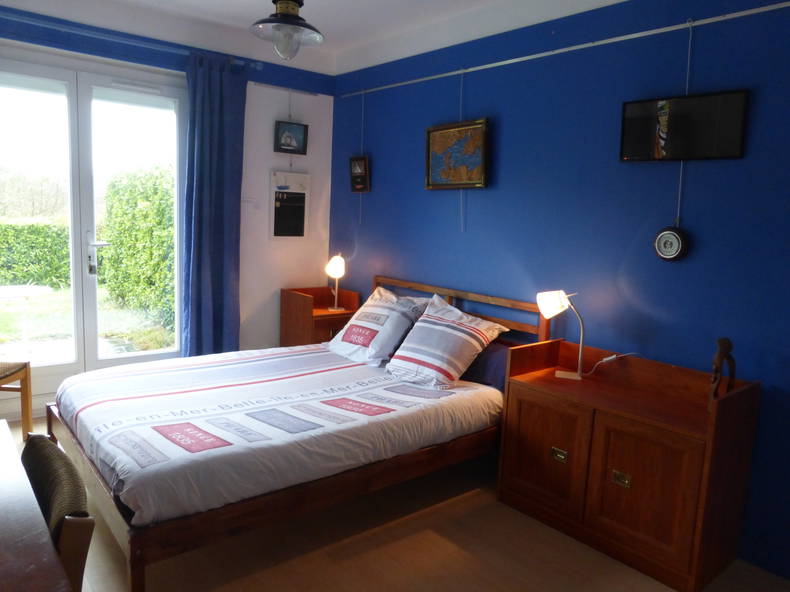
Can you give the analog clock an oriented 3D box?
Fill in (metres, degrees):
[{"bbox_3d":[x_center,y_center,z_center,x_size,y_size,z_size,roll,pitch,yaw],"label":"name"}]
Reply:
[{"bbox_3d":[1.204,-0.229,2.502,0.040,0.143,0.143,-4,11,-40],"label":"analog clock"}]

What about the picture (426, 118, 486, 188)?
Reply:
[{"bbox_3d":[0.372,-0.843,3.459,0.035,0.386,0.498,-4,11,-40],"label":"picture"}]

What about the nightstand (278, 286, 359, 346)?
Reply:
[{"bbox_3d":[-0.585,0.333,4.397,0.425,0.746,0.460,-4,11,-40],"label":"nightstand"}]

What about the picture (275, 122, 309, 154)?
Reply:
[{"bbox_3d":[-0.775,-1.173,4.258,0.276,0.224,0.025,-4,11,-40],"label":"picture"}]

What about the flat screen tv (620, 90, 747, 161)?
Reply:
[{"bbox_3d":[1.223,-0.712,2.442,0.035,0.261,0.517,-4,11,-40],"label":"flat screen tv"}]

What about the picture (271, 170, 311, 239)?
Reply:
[{"bbox_3d":[-0.795,-0.684,4.335,0.327,0.491,0.020,-4,11,-40],"label":"picture"}]

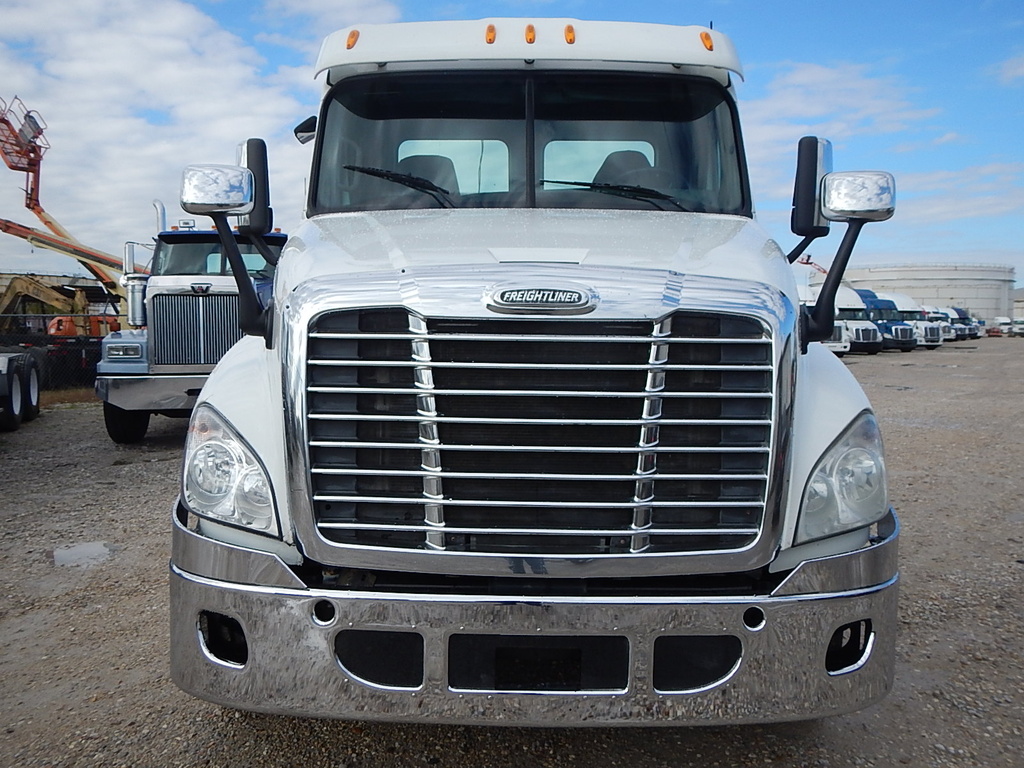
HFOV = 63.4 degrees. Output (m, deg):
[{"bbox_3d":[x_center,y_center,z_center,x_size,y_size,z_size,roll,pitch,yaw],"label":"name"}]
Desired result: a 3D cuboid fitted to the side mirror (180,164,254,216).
[{"bbox_3d":[-1.064,-0.687,2.989,0.250,0.185,0.125,1,4,12],"label":"side mirror"}]

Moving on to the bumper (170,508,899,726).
[{"bbox_3d":[0.079,0.698,2.617,2.420,0.570,0.500,0,4,0],"label":"bumper"}]

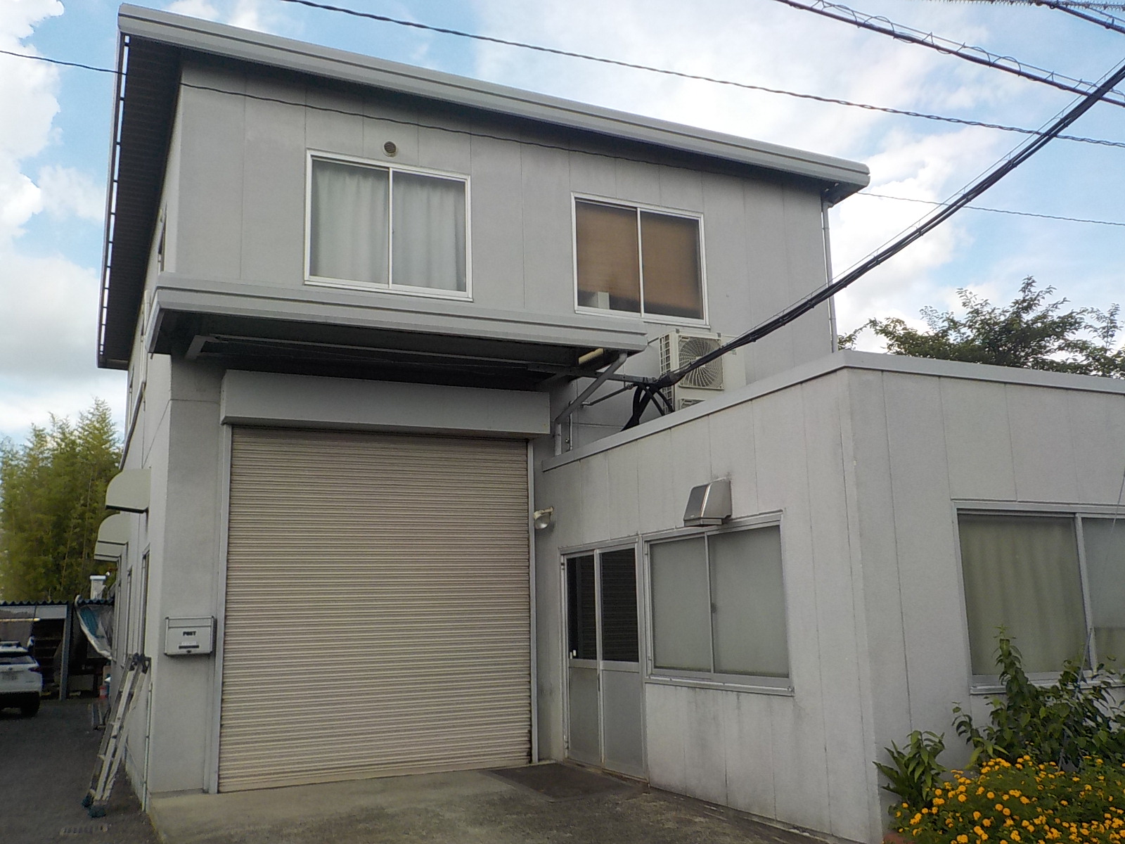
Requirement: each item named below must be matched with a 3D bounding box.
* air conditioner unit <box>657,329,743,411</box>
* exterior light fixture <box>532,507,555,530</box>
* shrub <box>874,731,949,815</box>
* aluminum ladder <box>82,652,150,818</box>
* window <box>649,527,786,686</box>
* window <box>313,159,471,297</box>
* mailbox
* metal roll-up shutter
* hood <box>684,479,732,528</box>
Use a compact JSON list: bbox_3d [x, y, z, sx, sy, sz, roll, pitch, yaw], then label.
[{"bbox_3d":[1.600,-0.293,11.179,0.930,1.370,0.330,3,-12,-24],"label":"air conditioner unit"},{"bbox_3d":[-0.190,1.013,10.226,0.200,0.220,0.180,3,-12,-24],"label":"exterior light fixture"},{"bbox_3d":[1.982,2.006,5.530,0.340,0.480,0.340,3,-12,-24],"label":"shrub"},{"bbox_3d":[-4.010,2.792,8.816,0.180,1.380,0.520,17,-17,-20],"label":"aluminum ladder"},{"bbox_3d":[1.143,1.417,7.573,0.100,1.150,1.950,3,-12,-24],"label":"window"},{"bbox_3d":[-1.819,-2.070,10.369,1.770,1.440,0.100,3,-12,-24],"label":"window"},{"bbox_3d":[-3.368,1.928,8.789,0.400,0.320,0.130,3,-12,-24],"label":"mailbox"},{"bbox_3d":[-1.735,1.760,9.636,3.030,3.320,0.100,3,-12,-24],"label":"metal roll-up shutter"},{"bbox_3d":[1.101,0.624,7.413,0.270,0.350,0.270,3,-12,-24],"label":"hood"}]

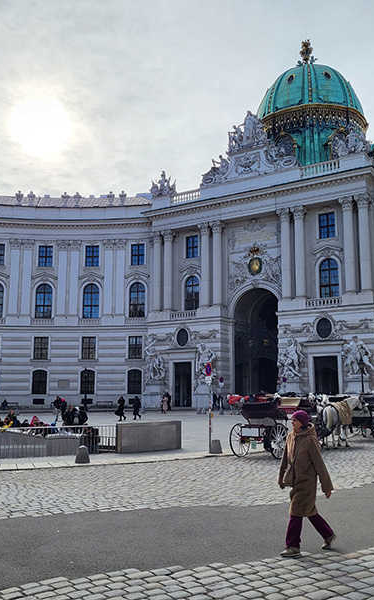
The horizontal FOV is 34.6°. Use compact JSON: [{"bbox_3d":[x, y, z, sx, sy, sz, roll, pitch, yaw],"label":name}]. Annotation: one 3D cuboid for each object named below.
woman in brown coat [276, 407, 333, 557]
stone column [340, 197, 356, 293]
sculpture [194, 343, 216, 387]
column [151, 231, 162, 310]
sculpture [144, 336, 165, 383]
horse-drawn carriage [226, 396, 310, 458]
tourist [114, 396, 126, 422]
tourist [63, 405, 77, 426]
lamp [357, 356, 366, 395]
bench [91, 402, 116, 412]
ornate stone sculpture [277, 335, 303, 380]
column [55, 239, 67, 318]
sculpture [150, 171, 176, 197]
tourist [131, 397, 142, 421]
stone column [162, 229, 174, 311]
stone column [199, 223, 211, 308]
[{"bbox_3d":[1.438,2.177,7.240,0.620,1.663,0.520,3,-10,-19],"label":"woman in brown coat"},{"bbox_3d":[15.046,-5.193,55.730,1.300,9.137,1.300,-6,-11,32],"label":"stone column"},{"bbox_3d":[1.752,6.458,60.164,1.900,4.300,1.500,-6,-11,32],"label":"sculpture"},{"bbox_3d":[-3.169,-3.001,63.155,1.000,8.640,1.000,0,-9,0],"label":"column"},{"bbox_3d":[-3.204,6.070,60.172,1.700,4.340,1.400,-6,-11,32],"label":"sculpture"},{"bbox_3d":[2.987,4.019,18.999,1.650,1.850,3.200,-7,-12,37],"label":"horse-drawn carriage"},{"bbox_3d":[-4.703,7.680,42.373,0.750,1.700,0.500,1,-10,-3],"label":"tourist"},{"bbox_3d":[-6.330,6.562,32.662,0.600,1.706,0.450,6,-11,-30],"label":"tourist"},{"bbox_3d":[13.575,6.486,46.269,0.620,4.310,0.620,0,-10,0],"label":"lamp"},{"bbox_3d":[-8.735,11.211,63.619,2.000,0.880,0.650,0,-10,-2],"label":"bench"},{"bbox_3d":[9.601,5.350,55.801,2.300,4.216,1.500,-6,-11,32],"label":"ornate stone sculpture"},{"bbox_3d":[-13.888,-2.466,66.768,1.200,8.500,0.600,0,-9,-1],"label":"column"},{"bbox_3d":[-2.543,-12.567,65.015,2.300,2.700,1.500,-6,-11,32],"label":"sculpture"},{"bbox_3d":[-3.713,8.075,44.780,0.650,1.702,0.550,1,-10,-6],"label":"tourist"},{"bbox_3d":[-2.125,-3.254,63.150,1.050,8.600,1.050,-6,-11,32],"label":"stone column"},{"bbox_3d":[1.768,-3.528,60.229,1.000,8.620,1.000,-6,-11,32],"label":"stone column"}]

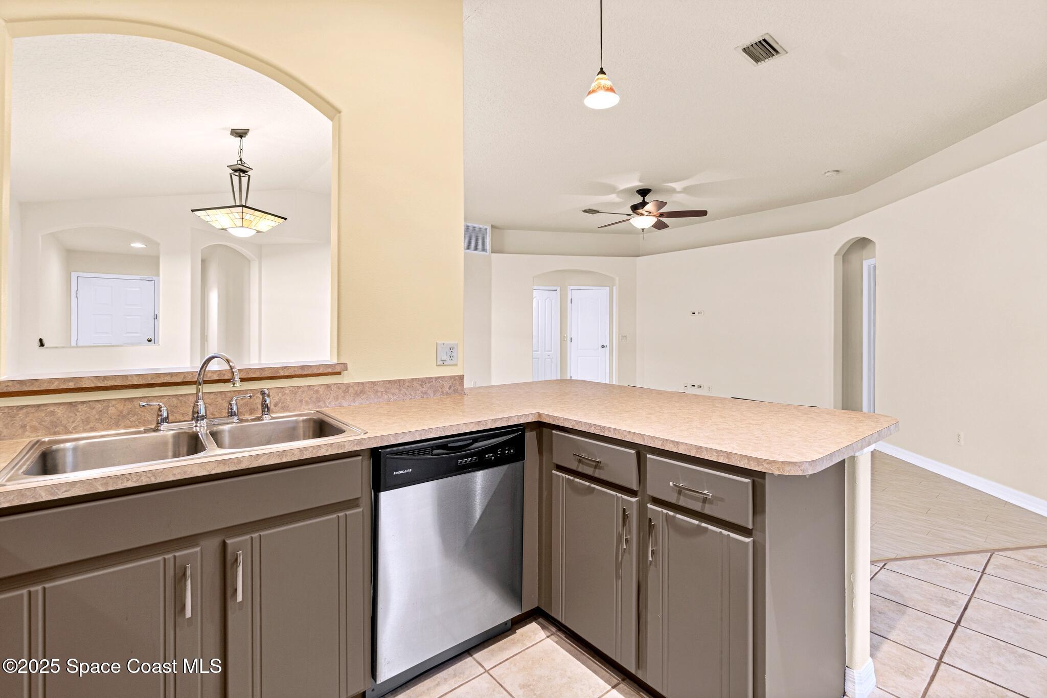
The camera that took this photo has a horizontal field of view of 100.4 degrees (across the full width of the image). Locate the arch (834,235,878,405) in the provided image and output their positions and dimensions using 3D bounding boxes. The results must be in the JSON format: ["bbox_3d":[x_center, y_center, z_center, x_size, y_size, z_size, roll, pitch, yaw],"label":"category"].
[{"bbox_3d":[3.823,-0.113,4.980,0.120,2.305,0.770,0,2,7],"label":"arch"}]

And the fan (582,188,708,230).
[{"bbox_3d":[1.465,-1.690,5.300,1.370,0.500,1.340,0,1,0],"label":"fan"}]

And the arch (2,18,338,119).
[{"bbox_3d":[-1.234,-1.097,1.682,0.980,0.150,0.125,-1,2,-38],"label":"arch"}]

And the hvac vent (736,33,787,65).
[{"bbox_3d":[1.481,-1.850,2.716,0.290,0.030,0.190,-1,2,-38],"label":"hvac vent"}]

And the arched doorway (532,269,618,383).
[{"bbox_3d":[0.885,-0.212,7.530,1.510,2.290,0.130,0,2,-9],"label":"arched doorway"}]

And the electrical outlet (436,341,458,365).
[{"bbox_3d":[-0.396,0.025,2.258,0.122,0.122,0.012,-1,2,-38],"label":"electrical outlet"}]

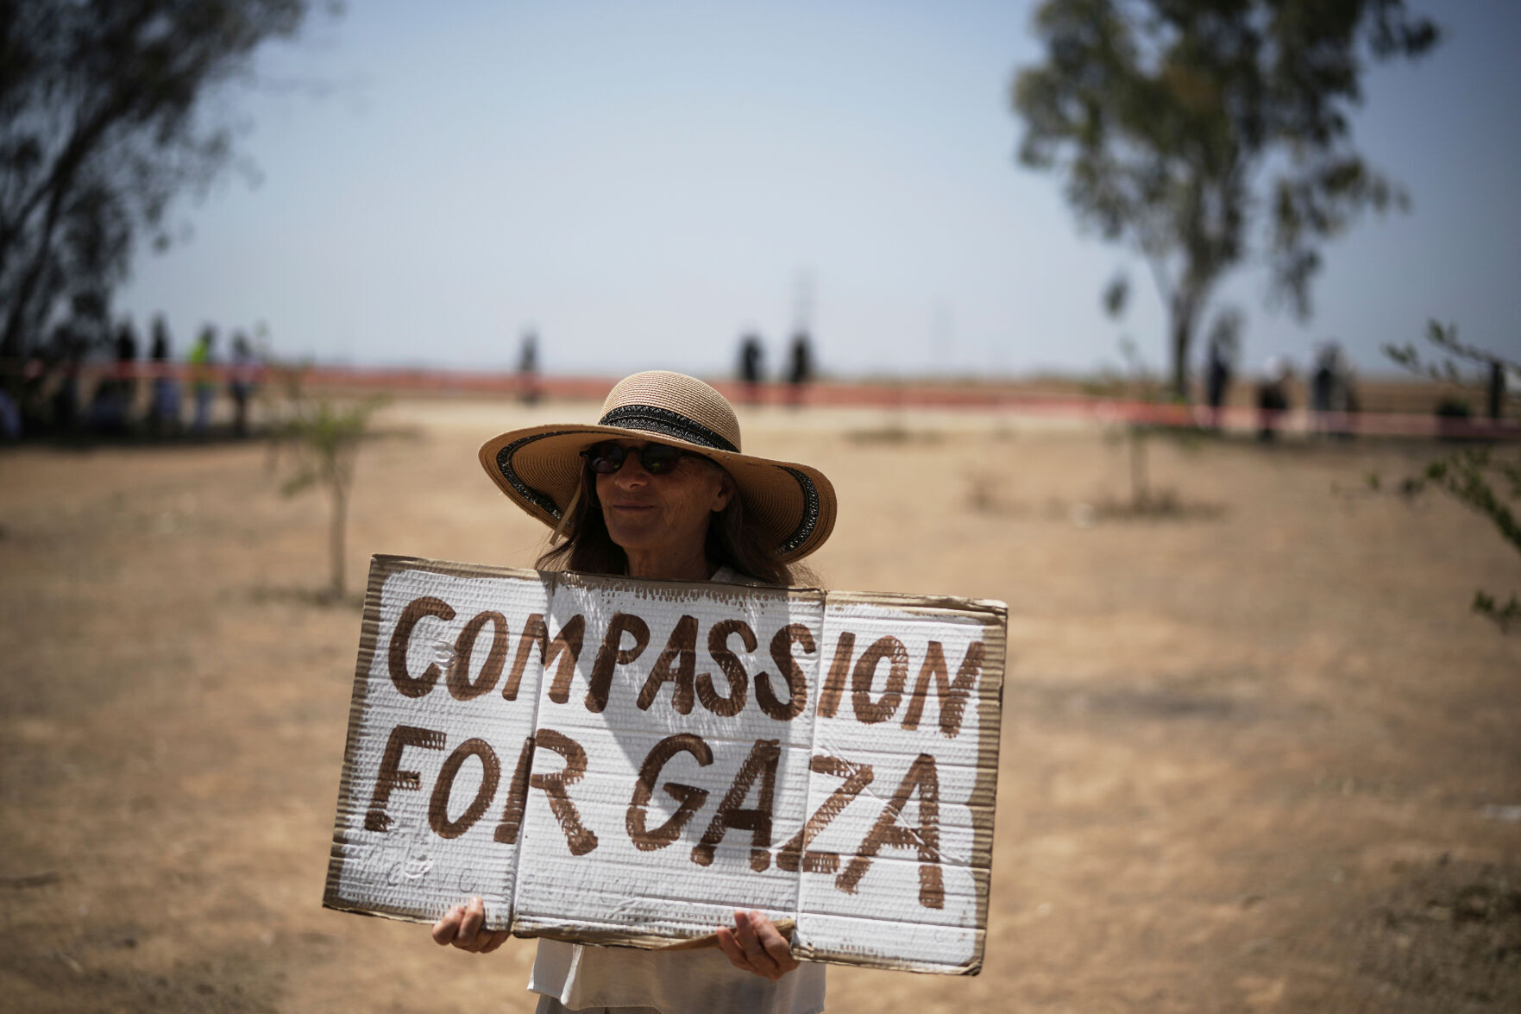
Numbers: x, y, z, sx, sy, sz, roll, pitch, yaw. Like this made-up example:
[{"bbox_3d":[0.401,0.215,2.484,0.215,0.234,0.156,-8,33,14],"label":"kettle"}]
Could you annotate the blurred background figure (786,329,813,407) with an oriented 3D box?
[{"bbox_3d":[0.887,-3.166,48.500,0.520,1.720,0.360,1,3,0],"label":"blurred background figure"}]

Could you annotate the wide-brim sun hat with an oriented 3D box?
[{"bbox_3d":[-0.112,-0.083,2.580,0.440,0.165,0.435,2,-20,25],"label":"wide-brim sun hat"}]

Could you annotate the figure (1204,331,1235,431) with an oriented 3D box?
[{"bbox_3d":[8.349,-2.275,38.500,0.520,1.720,0.360,1,3,0],"label":"figure"}]

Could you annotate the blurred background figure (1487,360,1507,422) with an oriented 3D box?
[{"bbox_3d":[16.044,-2.433,46.000,0.480,1.680,0.360,1,3,0],"label":"blurred background figure"}]

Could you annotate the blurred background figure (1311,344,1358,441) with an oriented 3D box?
[{"bbox_3d":[10.272,-2.096,38.000,0.600,1.720,0.400,1,3,0],"label":"blurred background figure"}]

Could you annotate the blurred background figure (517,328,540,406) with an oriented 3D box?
[{"bbox_3d":[-5.224,-3.141,47.500,0.500,1.720,0.360,1,3,0],"label":"blurred background figure"}]

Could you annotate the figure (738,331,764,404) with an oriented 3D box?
[{"bbox_3d":[-0.237,-3.231,49.500,0.520,1.700,0.360,1,3,0],"label":"figure"}]

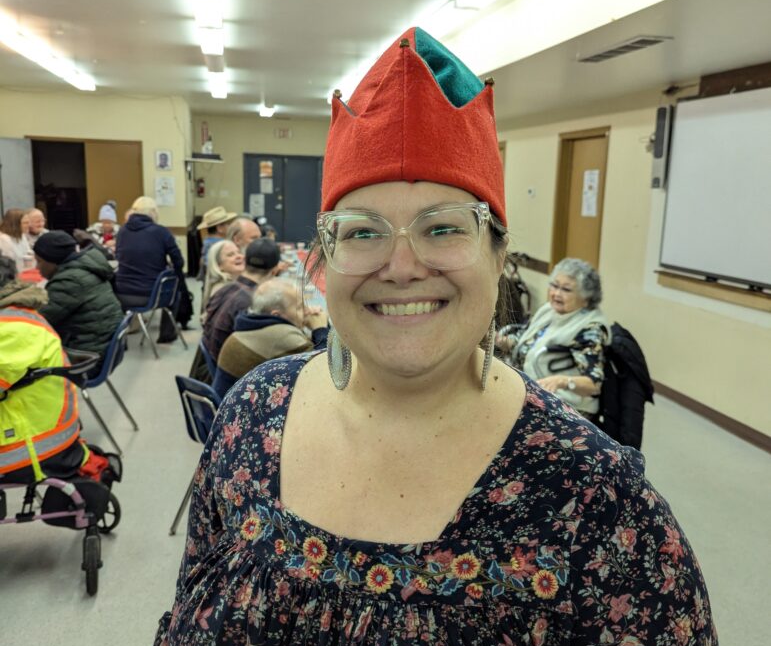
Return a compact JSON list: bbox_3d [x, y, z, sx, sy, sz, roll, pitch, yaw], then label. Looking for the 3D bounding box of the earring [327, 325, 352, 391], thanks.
[{"bbox_3d":[-0.042,0.033,0.655,0.008,0.063,0.034,-13,13,-42],"label":"earring"}]

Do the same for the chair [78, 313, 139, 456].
[{"bbox_3d":[-1.797,0.343,4.244,0.540,0.790,0.480,0,11,-7],"label":"chair"}]

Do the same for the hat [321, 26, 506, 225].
[{"bbox_3d":[0.026,-0.186,0.662,0.172,0.190,0.200,-2,-3,6],"label":"hat"}]

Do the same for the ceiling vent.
[{"bbox_3d":[1.341,-1.577,4.144,0.215,0.025,0.850,-1,12,-12],"label":"ceiling vent"}]

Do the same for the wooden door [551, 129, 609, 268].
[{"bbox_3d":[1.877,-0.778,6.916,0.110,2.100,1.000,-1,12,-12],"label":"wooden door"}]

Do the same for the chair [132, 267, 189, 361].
[{"bbox_3d":[-2.116,-0.112,6.437,0.520,0.775,0.460,5,12,19],"label":"chair"}]

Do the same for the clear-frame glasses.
[{"bbox_3d":[0.021,-0.061,0.625,0.138,0.053,0.142,-4,-4,6],"label":"clear-frame glasses"}]

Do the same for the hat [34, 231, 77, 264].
[{"bbox_3d":[-1.882,-0.425,4.064,0.225,0.185,0.195,-11,11,3],"label":"hat"}]

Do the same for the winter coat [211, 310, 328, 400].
[{"bbox_3d":[-0.495,0.239,3.324,0.500,0.600,0.520,-9,15,-41],"label":"winter coat"}]

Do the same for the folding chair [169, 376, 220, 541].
[{"bbox_3d":[-0.651,0.582,3.178,0.455,0.770,0.515,11,14,38],"label":"folding chair"}]

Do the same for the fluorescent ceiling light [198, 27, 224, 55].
[{"bbox_3d":[-1.471,-2.399,5.984,0.205,0.075,1.220,-1,12,-12],"label":"fluorescent ceiling light"}]

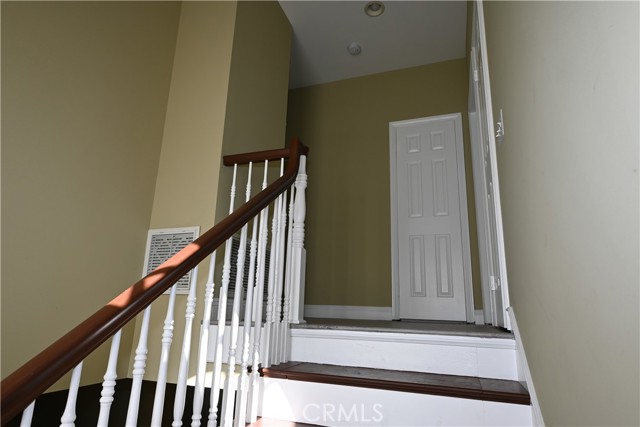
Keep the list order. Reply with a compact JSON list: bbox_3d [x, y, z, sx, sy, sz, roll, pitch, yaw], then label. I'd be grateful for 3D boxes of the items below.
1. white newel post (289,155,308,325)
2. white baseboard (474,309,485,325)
[{"bbox_3d":[-0.126,0.130,2.304,0.082,1.045,0.082,-3,-15,20],"label":"white newel post"},{"bbox_3d":[1.449,0.939,3.381,0.081,0.126,0.016,-3,-15,20],"label":"white baseboard"}]

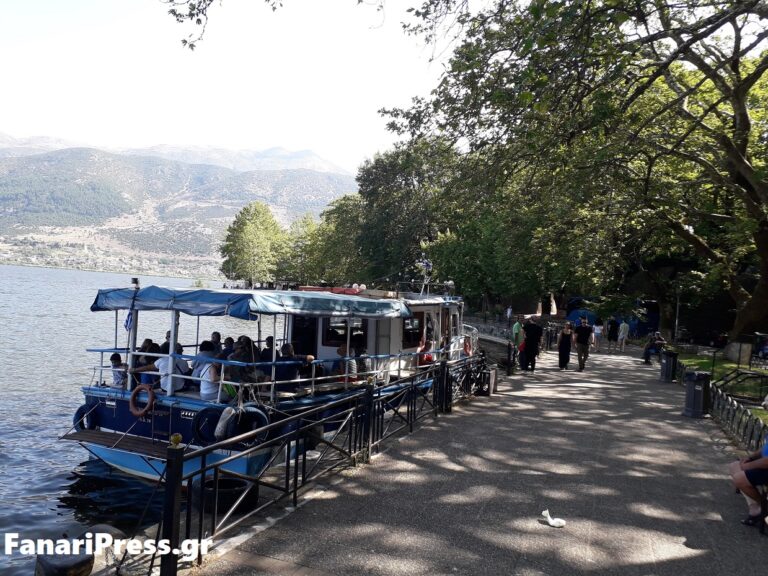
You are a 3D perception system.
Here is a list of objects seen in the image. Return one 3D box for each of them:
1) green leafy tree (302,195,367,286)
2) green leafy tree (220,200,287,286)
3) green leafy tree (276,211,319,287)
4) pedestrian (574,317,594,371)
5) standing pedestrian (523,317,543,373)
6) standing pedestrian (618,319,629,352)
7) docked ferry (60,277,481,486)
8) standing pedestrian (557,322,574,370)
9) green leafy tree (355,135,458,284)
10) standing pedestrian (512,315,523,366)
[{"bbox_3d":[-4.956,-4.164,66.013,9.000,12.260,9.000,4,0,0],"label":"green leafy tree"},{"bbox_3d":[-16.191,-4.864,75.013,8.600,12.170,8.600,4,0,0],"label":"green leafy tree"},{"bbox_3d":[-11.577,-4.383,82.013,7.800,11.890,7.800,4,0,0],"label":"green leafy tree"},{"bbox_3d":[6.511,1.820,19.500,0.560,1.760,0.400,4,0,19],"label":"pedestrian"},{"bbox_3d":[4.627,1.754,18.600,0.550,1.760,0.380,4,0,-6],"label":"standing pedestrian"},{"bbox_3d":[12.621,2.529,31.500,0.500,1.730,0.380,4,0,12],"label":"standing pedestrian"},{"bbox_3d":[-0.749,1.623,15.525,3.600,3.000,13.800,4,0,25],"label":"docked ferry"},{"bbox_3d":[5.902,1.904,19.500,0.480,1.580,0.360,4,0,18],"label":"standing pedestrian"},{"bbox_3d":[2.315,-4.412,45.015,9.500,13.620,9.500,4,0,0],"label":"green leafy tree"},{"bbox_3d":[4.321,1.747,19.200,0.360,1.740,0.480,4,0,-6],"label":"standing pedestrian"}]

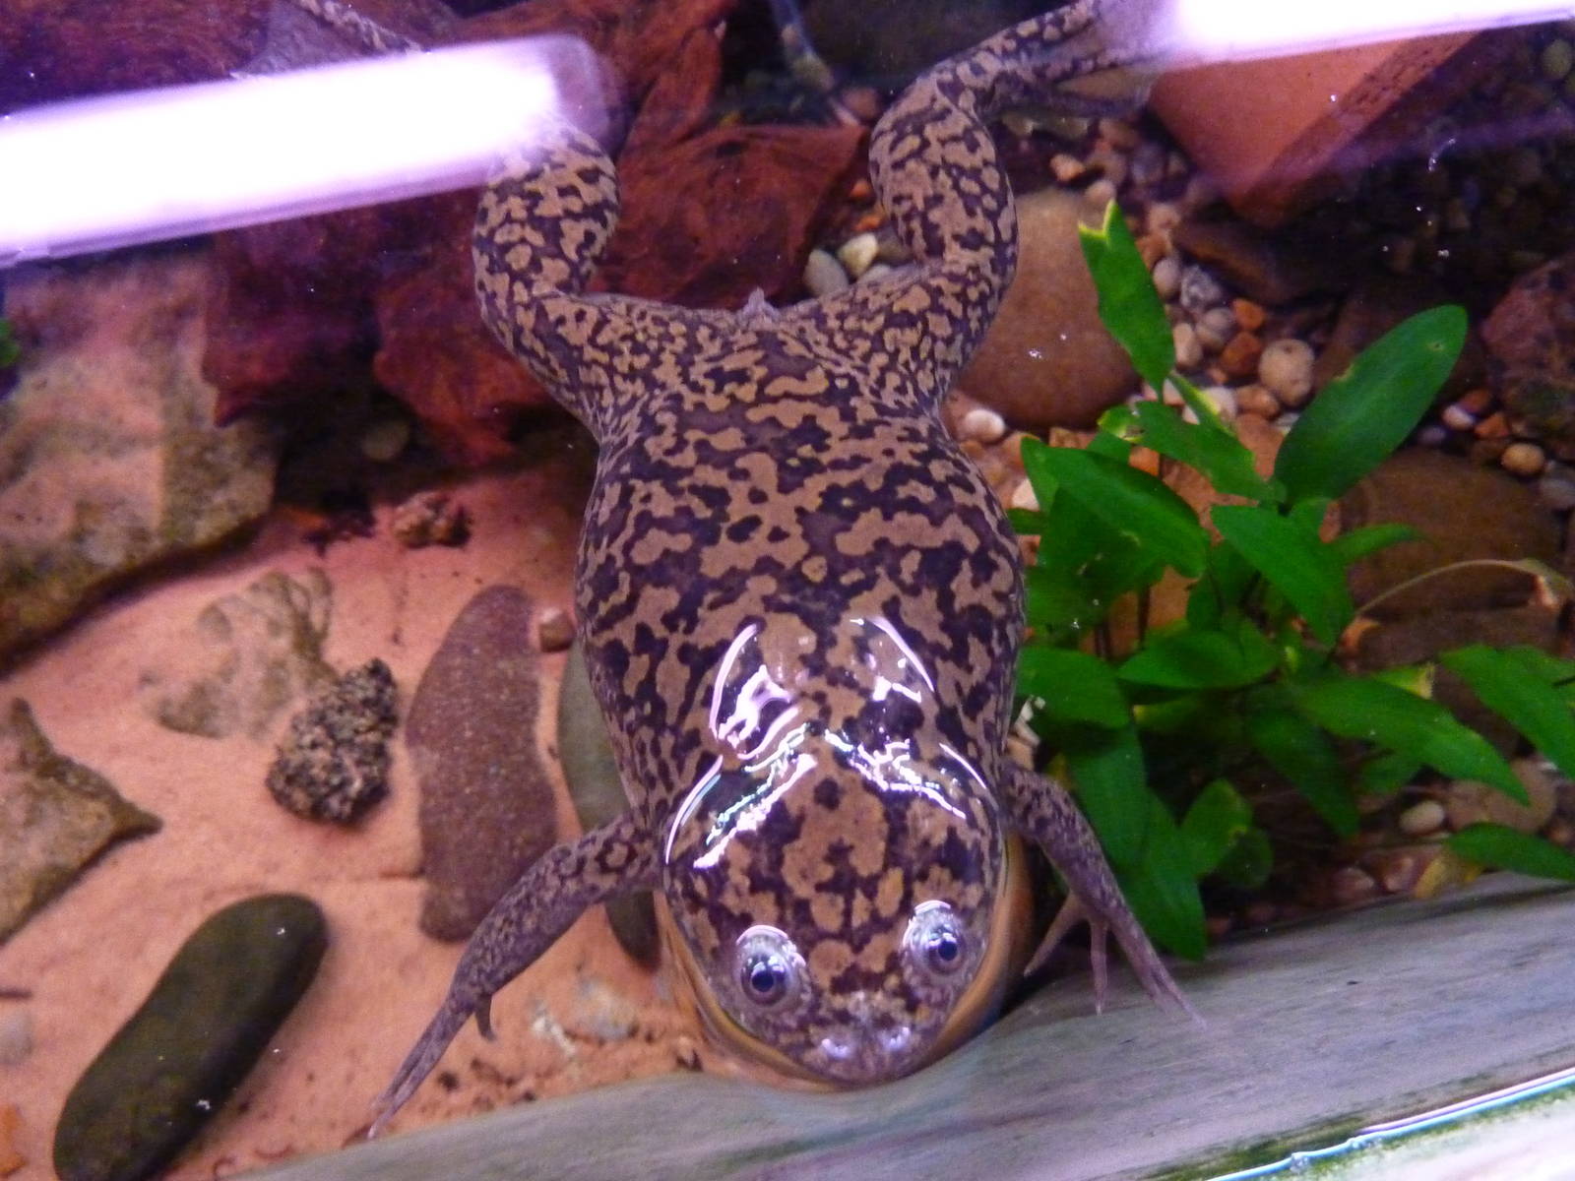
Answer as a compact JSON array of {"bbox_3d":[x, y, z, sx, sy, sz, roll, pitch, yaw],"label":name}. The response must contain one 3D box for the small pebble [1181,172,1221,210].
[{"bbox_3d":[0.142,-0.137,0.389,0.013,0.010,0.013,0,68,-1],"label":"small pebble"}]

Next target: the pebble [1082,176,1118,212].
[{"bbox_3d":[0.107,-0.135,0.388,0.012,0.009,0.012,19,69,6],"label":"pebble"}]

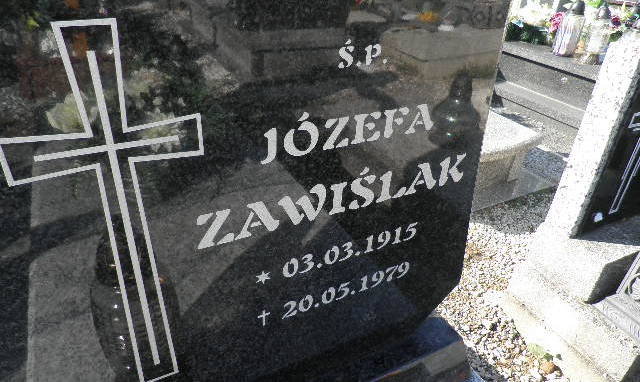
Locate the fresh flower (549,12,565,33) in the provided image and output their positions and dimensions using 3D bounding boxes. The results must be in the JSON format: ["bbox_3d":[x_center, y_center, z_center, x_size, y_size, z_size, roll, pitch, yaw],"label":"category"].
[{"bbox_3d":[1.398,-0.987,2.600,0.105,0.110,0.095,16,35,23],"label":"fresh flower"}]

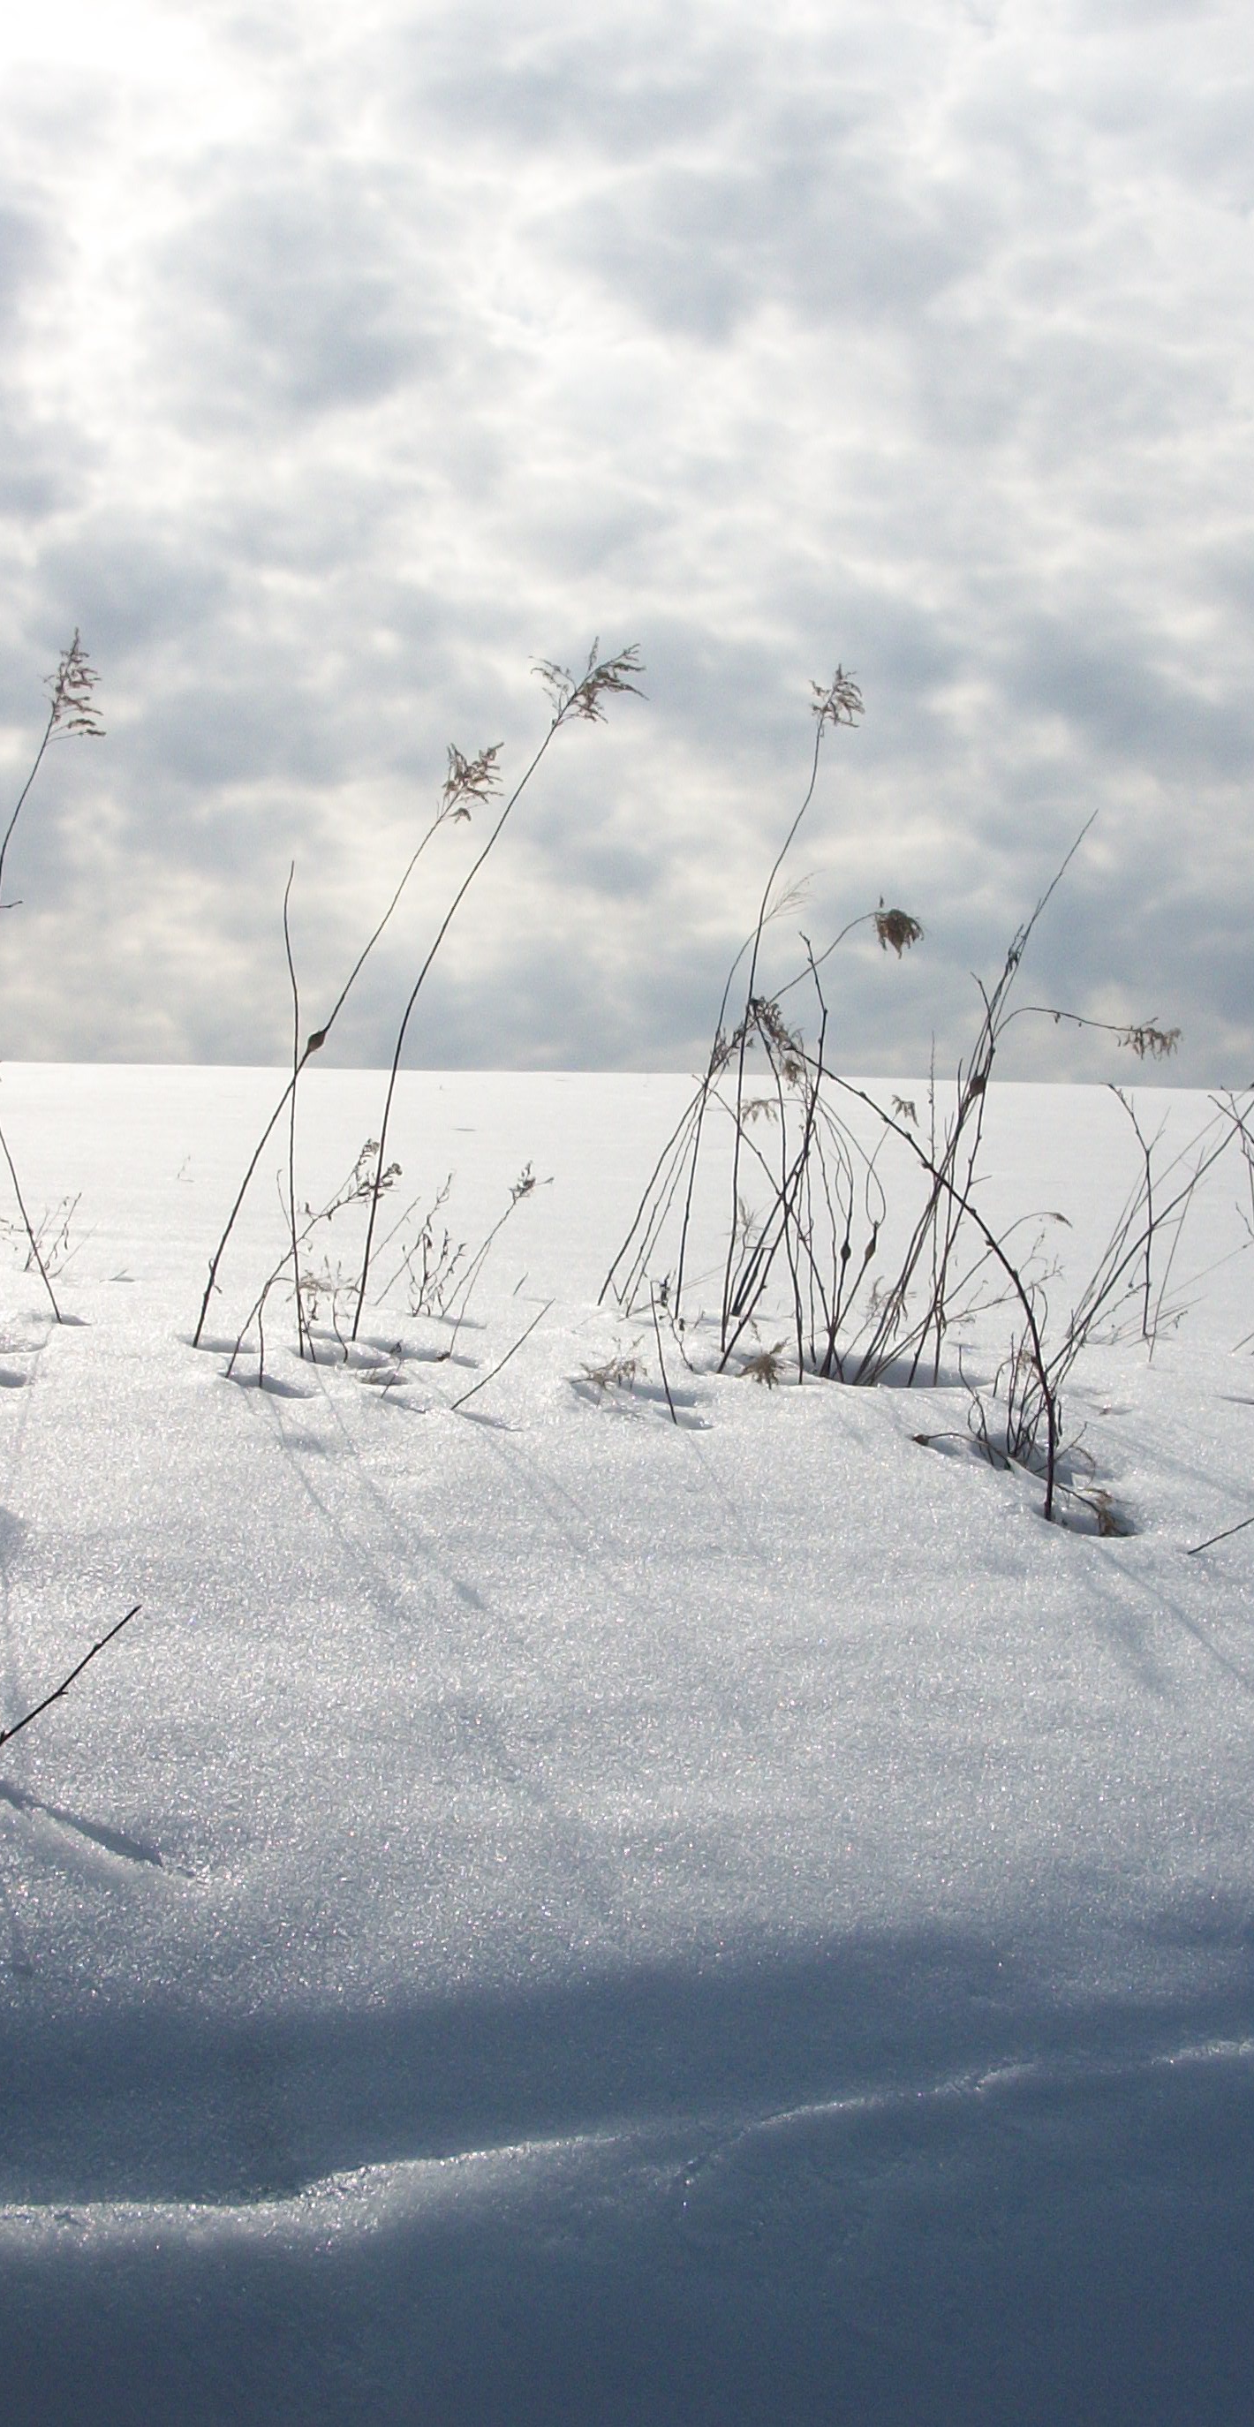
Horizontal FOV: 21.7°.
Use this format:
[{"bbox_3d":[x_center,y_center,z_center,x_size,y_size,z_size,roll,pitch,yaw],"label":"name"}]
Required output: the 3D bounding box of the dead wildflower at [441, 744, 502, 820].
[{"bbox_3d":[-0.193,-0.535,4.050,0.075,0.091,0.070,1,1,0],"label":"dead wildflower"}]

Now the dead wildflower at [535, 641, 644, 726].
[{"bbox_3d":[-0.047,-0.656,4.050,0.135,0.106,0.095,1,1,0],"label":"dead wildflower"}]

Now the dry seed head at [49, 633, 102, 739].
[{"bbox_3d":[-0.657,-0.628,3.900,0.063,0.127,0.065,1,1,0],"label":"dry seed head"}]

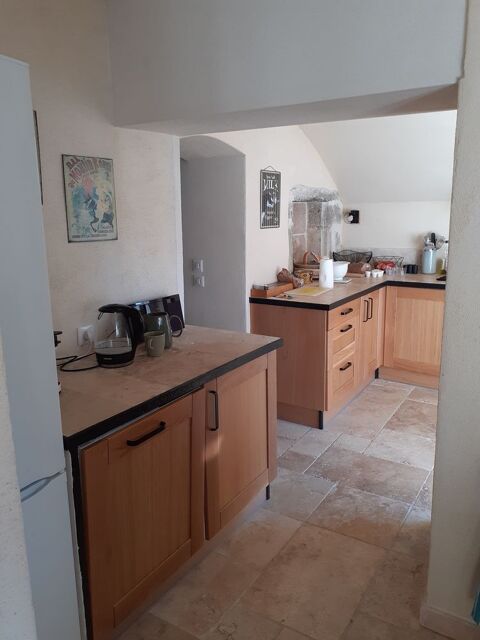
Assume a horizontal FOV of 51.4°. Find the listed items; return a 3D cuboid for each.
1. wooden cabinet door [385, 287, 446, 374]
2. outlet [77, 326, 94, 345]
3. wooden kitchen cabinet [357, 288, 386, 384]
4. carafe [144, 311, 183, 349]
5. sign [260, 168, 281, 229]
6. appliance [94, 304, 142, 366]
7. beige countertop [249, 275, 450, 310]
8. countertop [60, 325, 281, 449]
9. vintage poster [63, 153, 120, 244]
[{"bbox_3d":[1.553,0.098,4.341,0.595,0.715,0.030,7,14,32],"label":"wooden cabinet door"},{"bbox_3d":[-0.684,0.075,2.238,0.024,0.083,0.080,7,15,33],"label":"outlet"},{"bbox_3d":[0.854,0.139,4.205,0.535,0.798,0.571,7,15,33],"label":"wooden kitchen cabinet"},{"bbox_3d":[-0.362,0.059,2.330,0.177,0.157,0.126,-3,13,-7],"label":"carafe"},{"bbox_3d":[0.235,-0.883,3.661,0.015,0.417,0.293,7,15,33],"label":"sign"},{"bbox_3d":[-0.542,0.065,2.132,0.212,0.237,0.162,0,13,4],"label":"appliance"},{"bbox_3d":[1.086,-0.245,3.963,1.237,0.043,1.812,7,15,33],"label":"beige countertop"},{"bbox_3d":[-0.412,0.207,2.131,0.622,0.043,1.304,7,15,33],"label":"countertop"},{"bbox_3d":[-0.646,-0.527,2.191,0.012,0.358,0.273,7,15,33],"label":"vintage poster"}]

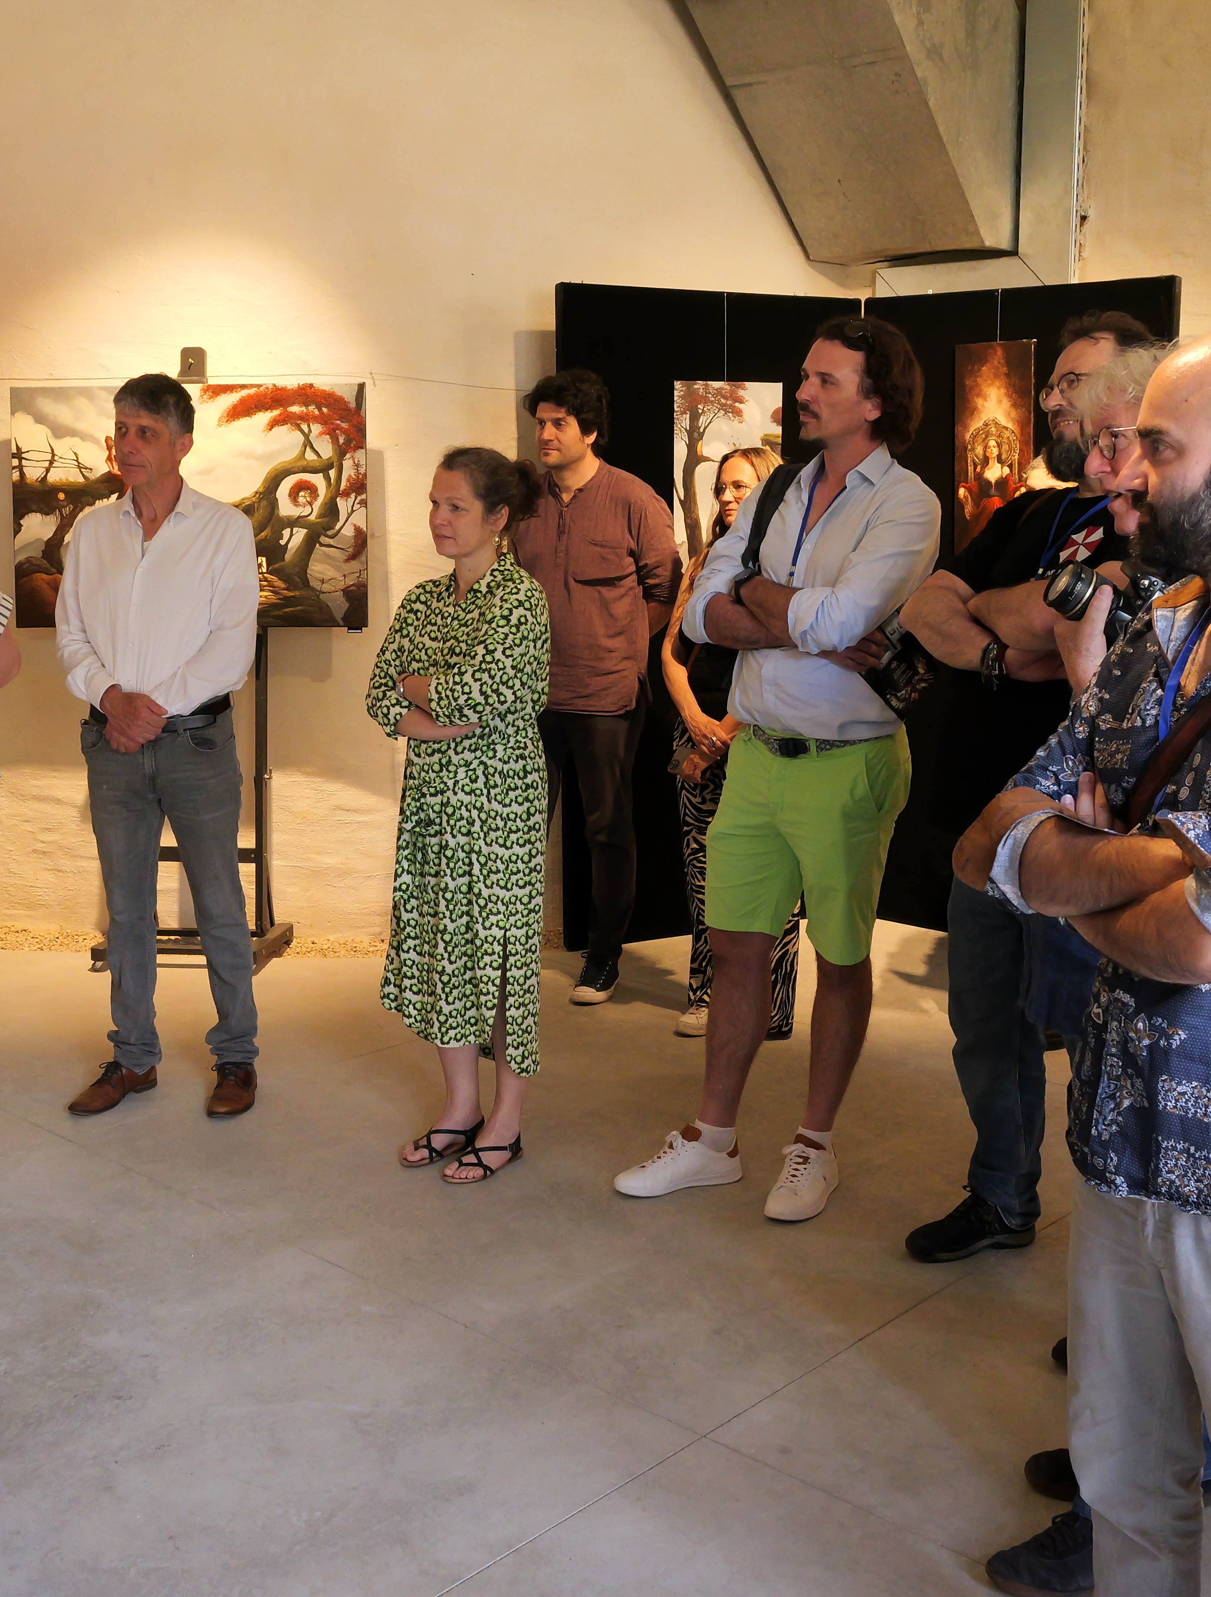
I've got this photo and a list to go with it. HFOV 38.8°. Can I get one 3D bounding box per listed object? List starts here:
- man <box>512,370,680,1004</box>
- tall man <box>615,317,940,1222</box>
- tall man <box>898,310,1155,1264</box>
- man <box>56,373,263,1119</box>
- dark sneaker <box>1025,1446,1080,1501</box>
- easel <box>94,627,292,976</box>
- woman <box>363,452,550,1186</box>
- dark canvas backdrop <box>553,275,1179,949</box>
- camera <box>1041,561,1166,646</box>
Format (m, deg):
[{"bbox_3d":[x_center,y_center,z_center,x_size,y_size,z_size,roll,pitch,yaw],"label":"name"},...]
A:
[{"bbox_3d":[-0.048,-0.346,5.199,0.540,1.837,0.380,8,13,39],"label":"man"},{"bbox_3d":[0.367,-0.063,3.605,0.590,1.832,0.500,7,13,36],"label":"tall man"},{"bbox_3d":[0.793,0.050,3.094,0.500,1.784,0.600,-6,12,-29],"label":"tall man"},{"bbox_3d":[-1.091,-0.124,4.194,0.520,1.761,0.380,1,10,10],"label":"man"},{"bbox_3d":[0.775,0.992,2.579,0.290,0.110,0.105,1,10,5],"label":"dark sneaker"},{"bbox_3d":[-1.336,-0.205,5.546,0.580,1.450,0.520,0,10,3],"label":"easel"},{"bbox_3d":[-0.316,0.036,3.786,0.380,1.582,0.440,-10,14,-42],"label":"woman"},{"bbox_3d":[0.813,-0.584,5.680,1.902,2.130,0.619,1,10,6],"label":"dark canvas backdrop"},{"bbox_3d":[0.660,-0.247,2.258,0.160,0.105,0.135,24,5,-13],"label":"camera"}]

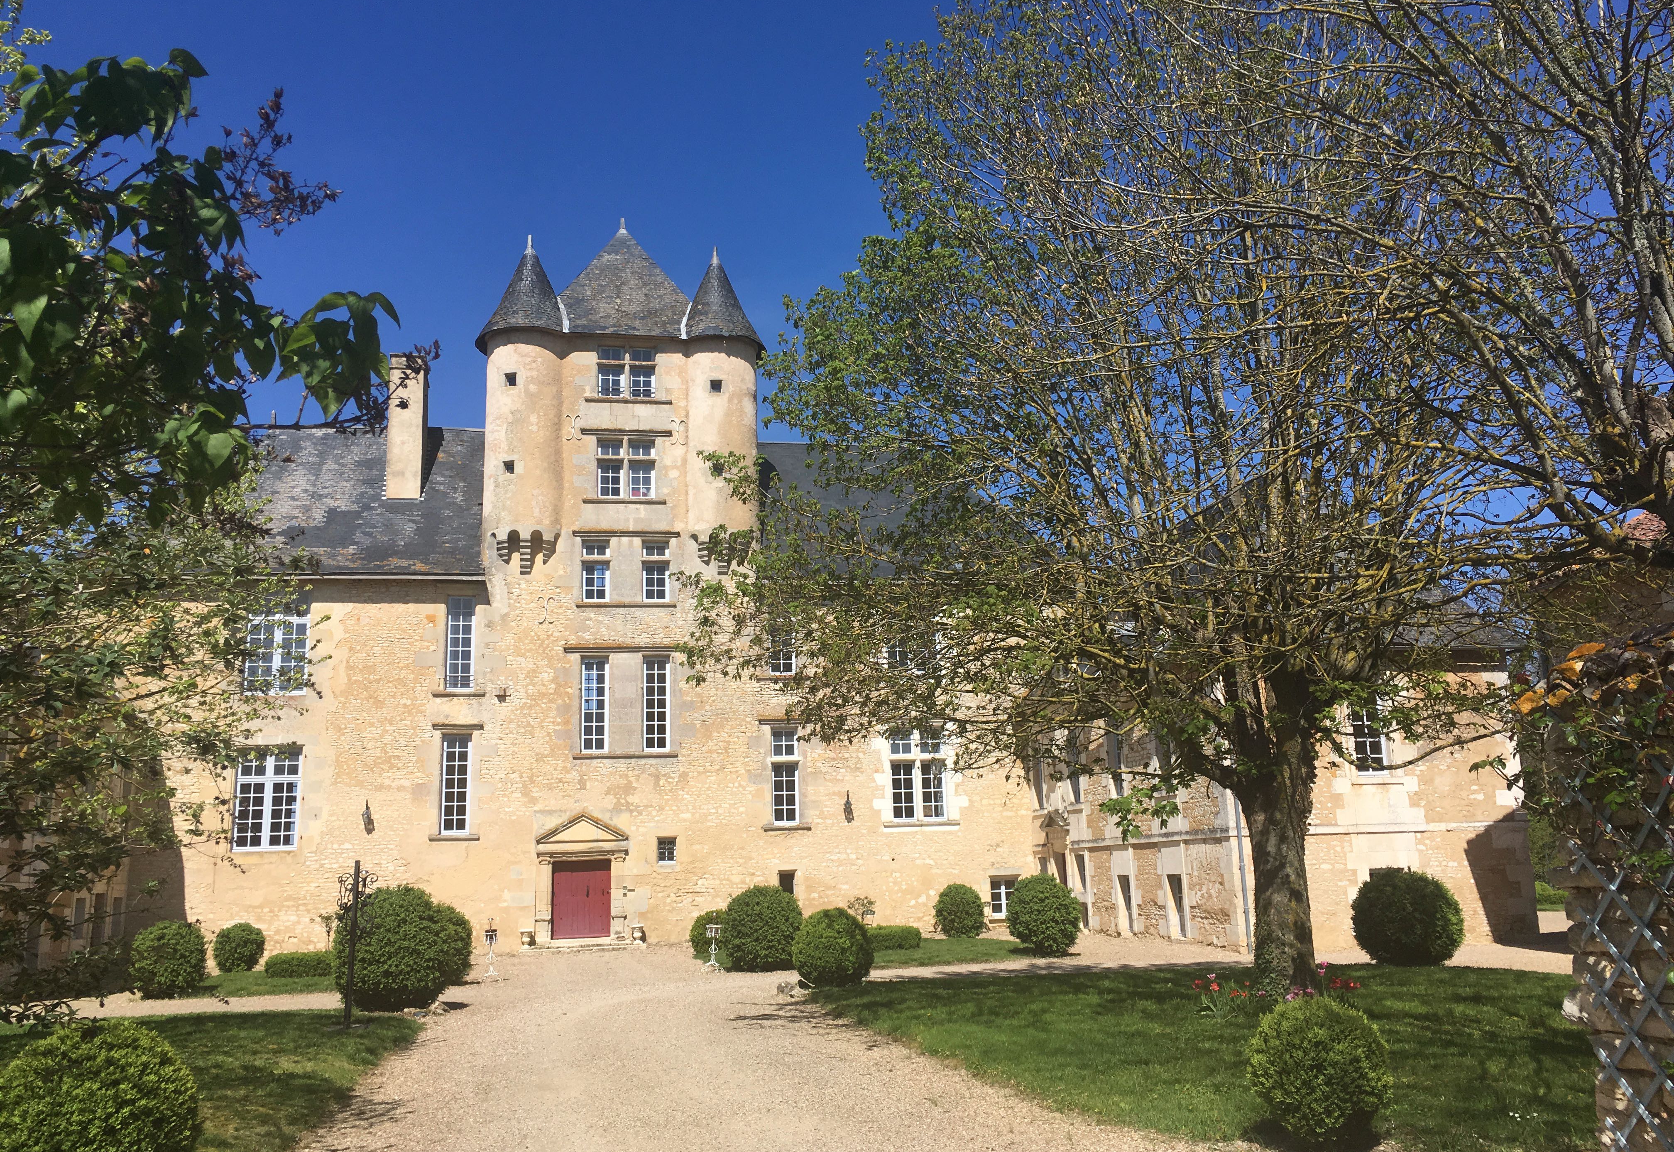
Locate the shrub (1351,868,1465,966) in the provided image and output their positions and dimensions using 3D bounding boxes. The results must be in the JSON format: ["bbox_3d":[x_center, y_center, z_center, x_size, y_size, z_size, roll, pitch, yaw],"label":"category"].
[{"bbox_3d":[9.252,5.550,22.888,1.714,1.524,1.714,0,-12,-11],"label":"shrub"}]

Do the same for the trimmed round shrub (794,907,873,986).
[{"bbox_3d":[-0.082,5.972,22.661,1.283,1.200,1.283,-2,-12,0],"label":"trimmed round shrub"}]

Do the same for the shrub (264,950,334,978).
[{"bbox_3d":[-11.196,8.152,29.607,1.700,0.580,1.050,0,-12,-11],"label":"shrub"}]

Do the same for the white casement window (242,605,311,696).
[{"bbox_3d":[-15.370,1.970,38.626,1.620,2.619,0.200,0,-12,-11],"label":"white casement window"}]

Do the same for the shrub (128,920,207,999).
[{"bbox_3d":[-11.758,6.729,24.705,1.262,1.328,1.262,0,-12,-11],"label":"shrub"}]

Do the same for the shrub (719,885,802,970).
[{"bbox_3d":[-1.480,6.741,26.907,1.599,1.577,1.599,0,-12,-11],"label":"shrub"}]

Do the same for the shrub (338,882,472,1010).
[{"bbox_3d":[-6.495,5.518,20.981,1.850,1.786,1.800,0,-12,-11],"label":"shrub"}]

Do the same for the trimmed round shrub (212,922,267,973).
[{"bbox_3d":[-13.764,8.556,32.364,1.135,1.118,1.135,0,-12,-11],"label":"trimmed round shrub"}]

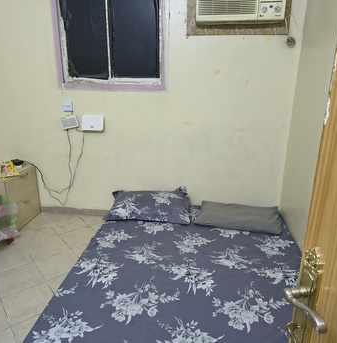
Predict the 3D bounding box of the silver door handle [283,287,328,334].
[{"bbox_3d":[0.322,0.312,0.720,0.062,0.036,0.125,-4,19,-15],"label":"silver door handle"}]

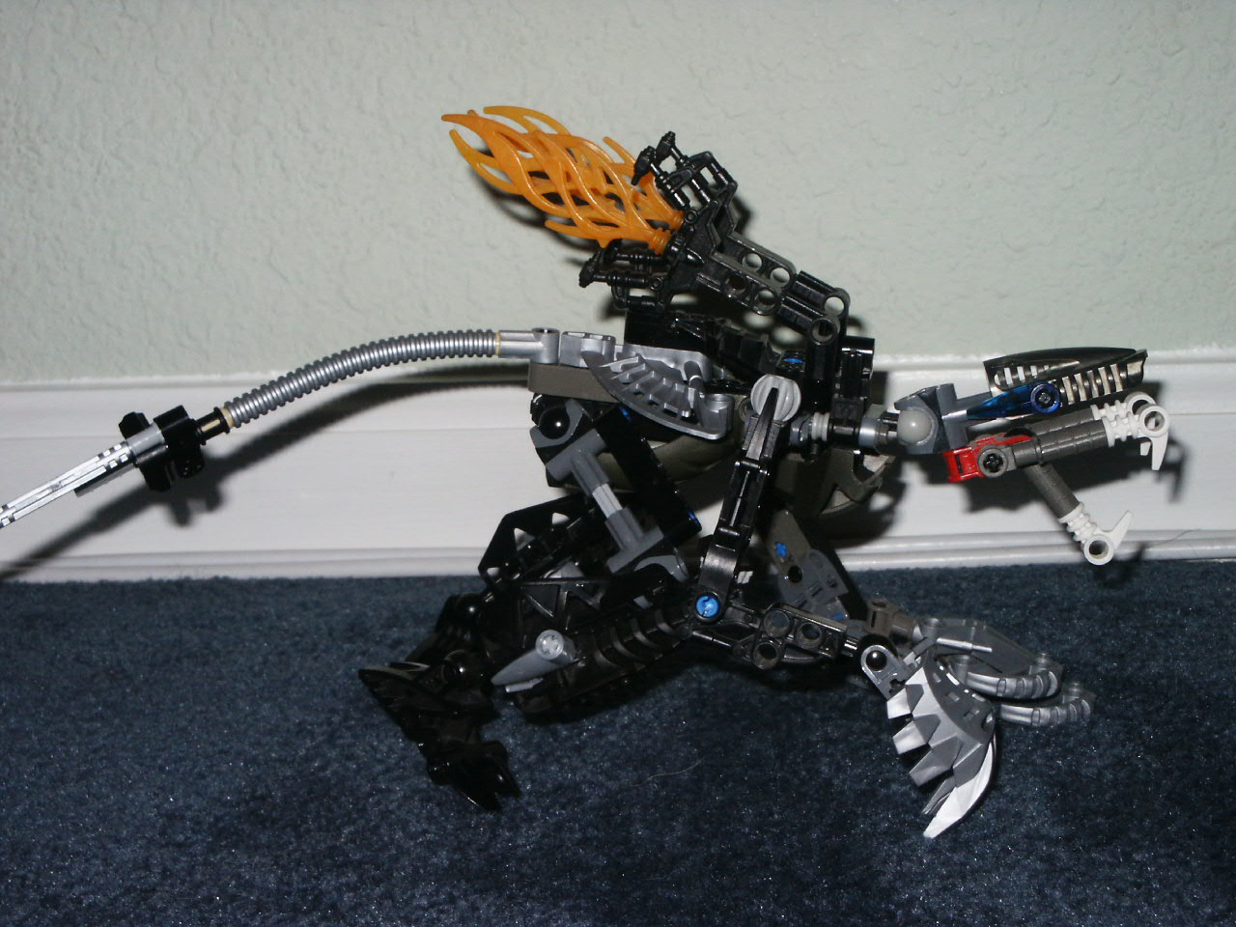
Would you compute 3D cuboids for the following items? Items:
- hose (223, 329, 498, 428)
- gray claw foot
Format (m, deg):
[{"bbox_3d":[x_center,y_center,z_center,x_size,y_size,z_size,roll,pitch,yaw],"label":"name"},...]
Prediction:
[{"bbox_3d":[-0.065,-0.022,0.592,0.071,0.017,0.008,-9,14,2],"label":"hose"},{"bbox_3d":[0.089,0.058,0.583,0.058,0.040,0.085,3,15,15],"label":"gray claw foot"}]

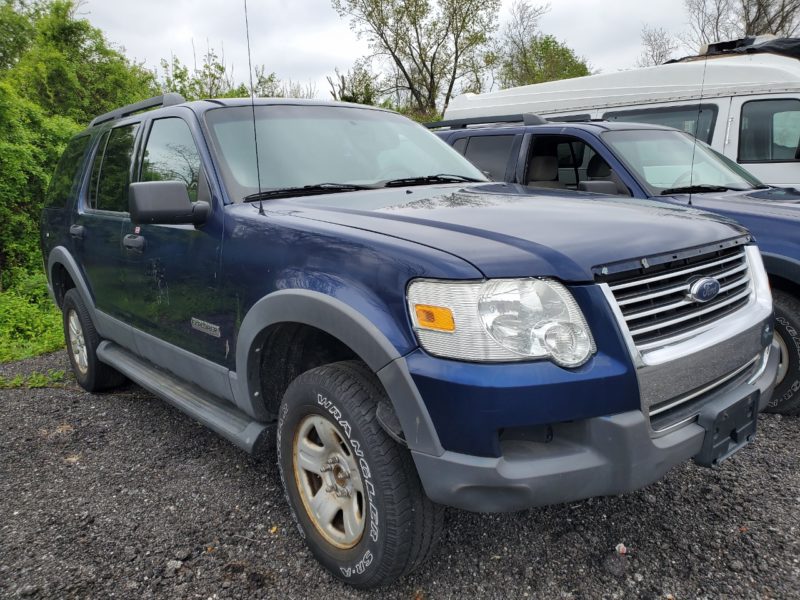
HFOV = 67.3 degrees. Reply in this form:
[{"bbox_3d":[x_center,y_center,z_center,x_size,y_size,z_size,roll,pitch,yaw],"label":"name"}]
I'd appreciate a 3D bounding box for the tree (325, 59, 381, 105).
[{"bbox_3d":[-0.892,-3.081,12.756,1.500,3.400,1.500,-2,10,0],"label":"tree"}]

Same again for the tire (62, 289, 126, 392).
[{"bbox_3d":[-2.099,0.258,4.126,0.240,0.735,0.735,-11,13,-41],"label":"tire"}]

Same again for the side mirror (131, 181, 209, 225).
[{"bbox_3d":[-0.880,-0.359,2.274,0.250,0.170,0.180,-11,13,-41],"label":"side mirror"}]

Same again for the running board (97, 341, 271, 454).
[{"bbox_3d":[-1.113,0.405,2.913,0.180,0.130,1.880,-11,13,-41],"label":"running board"}]

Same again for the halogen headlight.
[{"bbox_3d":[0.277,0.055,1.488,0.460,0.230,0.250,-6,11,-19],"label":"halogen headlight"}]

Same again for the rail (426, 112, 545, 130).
[{"bbox_3d":[0.547,-1.433,4.963,0.060,0.100,1.620,-11,14,-40],"label":"rail"}]

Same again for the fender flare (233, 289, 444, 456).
[{"bbox_3d":[-0.202,0.217,1.832,0.160,0.500,1.000,-11,13,-41],"label":"fender flare"}]

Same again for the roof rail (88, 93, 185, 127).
[{"bbox_3d":[-1.623,-1.119,3.590,0.060,0.100,1.620,-11,14,-41],"label":"roof rail"}]

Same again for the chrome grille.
[{"bbox_3d":[0.921,-0.023,1.828,0.950,0.210,0.140,-11,13,-41],"label":"chrome grille"}]

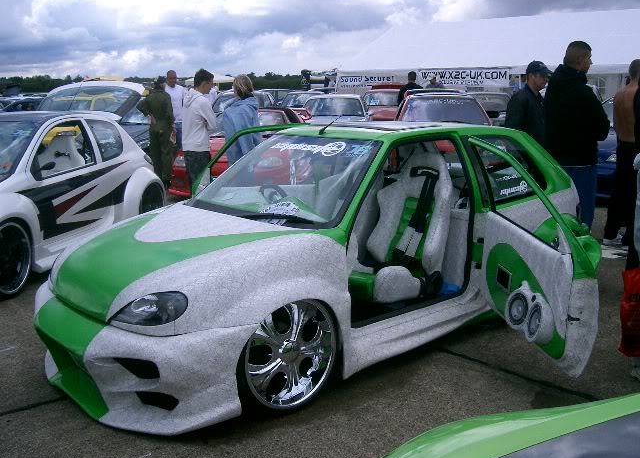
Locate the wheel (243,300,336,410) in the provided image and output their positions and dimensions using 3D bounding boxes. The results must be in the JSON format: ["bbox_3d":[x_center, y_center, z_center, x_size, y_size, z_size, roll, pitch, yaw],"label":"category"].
[{"bbox_3d":[-0.175,0.571,3.416,0.530,0.530,0.200,-9,14,-38],"label":"wheel"}]

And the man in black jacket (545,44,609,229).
[{"bbox_3d":[2.064,-0.533,5.758,0.370,1.840,0.500,-6,13,-27],"label":"man in black jacket"}]

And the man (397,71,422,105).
[{"bbox_3d":[1.810,-2.270,14.540,0.520,1.780,0.320,1,12,3],"label":"man"}]

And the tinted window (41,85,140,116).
[{"bbox_3d":[-2.550,-1.477,8.068,1.150,0.500,0.150,3,-33,12],"label":"tinted window"}]

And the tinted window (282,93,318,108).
[{"bbox_3d":[-0.402,-3.563,19.989,1.340,0.140,0.660,-1,49,-3],"label":"tinted window"}]

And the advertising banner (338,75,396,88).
[{"bbox_3d":[2.779,-8.617,42.128,3.700,0.700,0.060,7,13,29],"label":"advertising banner"}]

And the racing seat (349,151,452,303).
[{"bbox_3d":[0.464,-0.046,4.614,0.880,0.860,0.530,-11,16,-44],"label":"racing seat"}]

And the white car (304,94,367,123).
[{"bbox_3d":[0.330,-2.135,14.976,1.630,1.360,3.800,1,12,3],"label":"white car"}]

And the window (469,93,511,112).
[{"bbox_3d":[3.960,-2.989,17.047,1.340,0.140,0.660,1,49,6],"label":"window"}]

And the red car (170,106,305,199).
[{"bbox_3d":[-0.830,-1.203,10.573,1.680,1.280,3.900,1,12,6],"label":"red car"}]

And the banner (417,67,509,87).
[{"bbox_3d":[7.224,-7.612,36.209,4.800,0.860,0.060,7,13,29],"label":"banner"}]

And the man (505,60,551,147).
[{"bbox_3d":[1.970,-0.679,6.749,0.340,1.750,0.500,3,12,18],"label":"man"}]

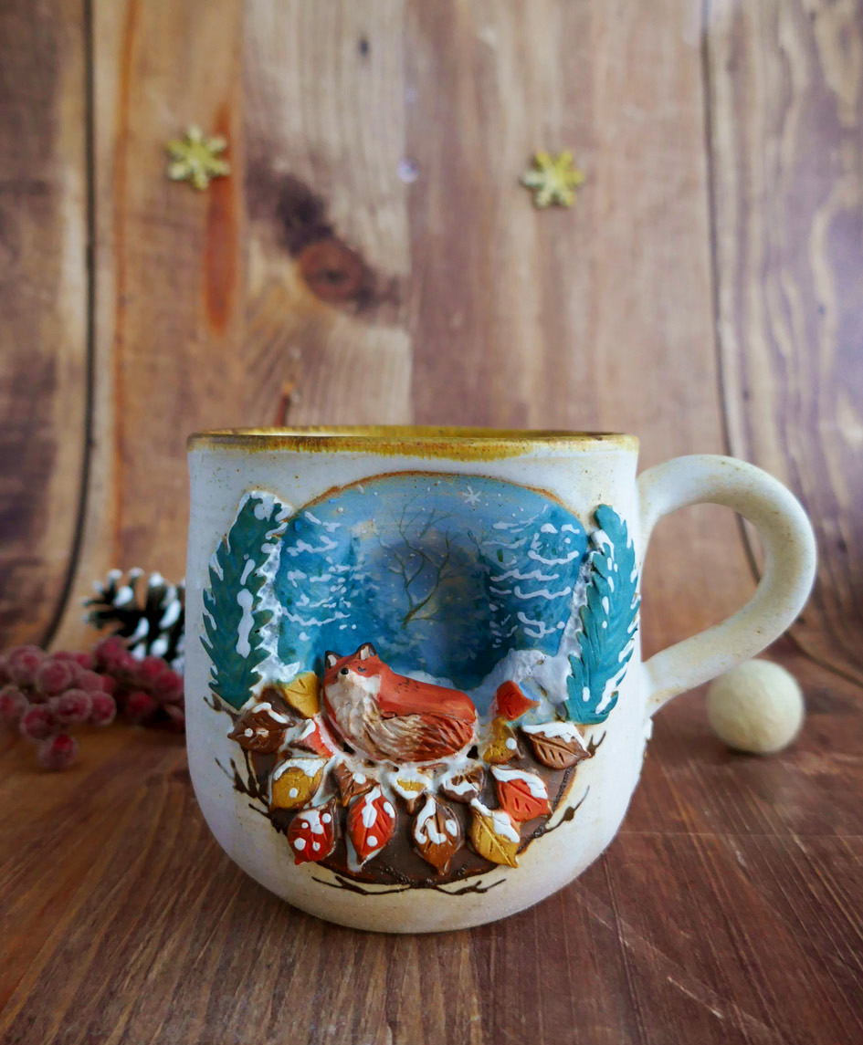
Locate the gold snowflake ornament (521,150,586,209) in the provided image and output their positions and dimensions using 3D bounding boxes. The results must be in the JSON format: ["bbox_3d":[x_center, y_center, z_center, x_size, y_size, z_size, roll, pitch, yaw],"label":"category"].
[{"bbox_3d":[0.060,-0.170,0.446,0.031,0.028,0.004,-1,-3,-8],"label":"gold snowflake ornament"}]

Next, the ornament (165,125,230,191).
[{"bbox_3d":[-0.109,-0.170,0.418,0.029,0.030,0.004,-1,-3,-8],"label":"ornament"}]

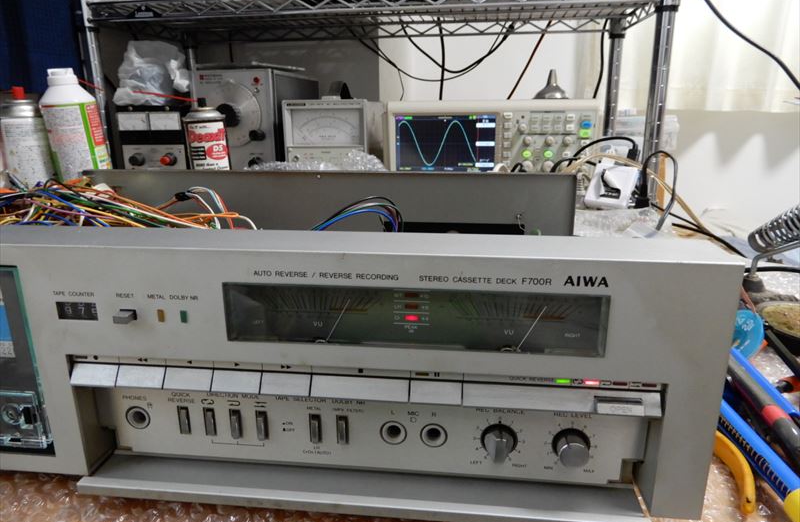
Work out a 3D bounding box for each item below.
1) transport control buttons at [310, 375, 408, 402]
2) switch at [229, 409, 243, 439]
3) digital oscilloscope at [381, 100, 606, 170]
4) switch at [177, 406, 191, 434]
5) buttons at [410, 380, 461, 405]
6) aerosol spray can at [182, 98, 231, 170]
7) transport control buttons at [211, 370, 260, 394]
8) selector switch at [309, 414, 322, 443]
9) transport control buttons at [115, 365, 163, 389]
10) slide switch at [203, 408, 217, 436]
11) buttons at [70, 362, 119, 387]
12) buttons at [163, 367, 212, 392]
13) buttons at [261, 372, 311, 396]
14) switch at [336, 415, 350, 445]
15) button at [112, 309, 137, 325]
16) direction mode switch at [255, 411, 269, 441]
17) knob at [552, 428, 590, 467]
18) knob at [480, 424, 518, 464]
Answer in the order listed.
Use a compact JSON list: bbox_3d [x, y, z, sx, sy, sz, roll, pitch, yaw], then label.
[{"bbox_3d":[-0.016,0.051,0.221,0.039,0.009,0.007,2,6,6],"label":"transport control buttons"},{"bbox_3d":[-0.074,0.074,0.251,0.005,0.014,0.005,2,16,6],"label":"switch"},{"bbox_3d":[0.143,-0.185,0.920,0.323,0.157,0.140,0,16,0],"label":"digital oscilloscope"},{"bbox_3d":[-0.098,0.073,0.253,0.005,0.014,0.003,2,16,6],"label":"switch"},{"bbox_3d":[0.014,0.050,0.211,0.020,0.009,0.006,2,1,6],"label":"buttons"},{"bbox_3d":[-0.257,-0.134,0.748,0.053,0.165,0.053,-7,16,-18],"label":"aerosol spray can"},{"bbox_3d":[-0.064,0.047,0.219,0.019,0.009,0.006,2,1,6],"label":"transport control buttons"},{"bbox_3d":[-0.038,0.075,0.246,0.005,0.014,0.004,2,16,6],"label":"selector switch"},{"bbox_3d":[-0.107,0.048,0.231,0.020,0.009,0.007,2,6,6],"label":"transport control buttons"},{"bbox_3d":[-0.086,0.073,0.252,0.005,0.014,0.003,2,16,6],"label":"slide switch"},{"bbox_3d":[-0.123,0.046,0.225,0.019,0.009,0.006,2,1,6],"label":"buttons"},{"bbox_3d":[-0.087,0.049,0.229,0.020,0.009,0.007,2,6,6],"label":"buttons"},{"bbox_3d":[-0.044,0.048,0.217,0.020,0.009,0.006,2,1,6],"label":"buttons"},{"bbox_3d":[-0.025,0.075,0.247,0.005,0.014,0.005,2,16,6],"label":"switch"},{"bbox_3d":[-0.109,0.023,0.220,0.006,0.003,0.006,2,16,6],"label":"button"},{"bbox_3d":[-0.062,0.075,0.250,0.005,0.014,0.005,2,16,6],"label":"direction mode switch"},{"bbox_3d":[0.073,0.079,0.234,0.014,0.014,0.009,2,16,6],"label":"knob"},{"bbox_3d":[0.042,0.078,0.235,0.014,0.015,0.008,2,16,6],"label":"knob"}]

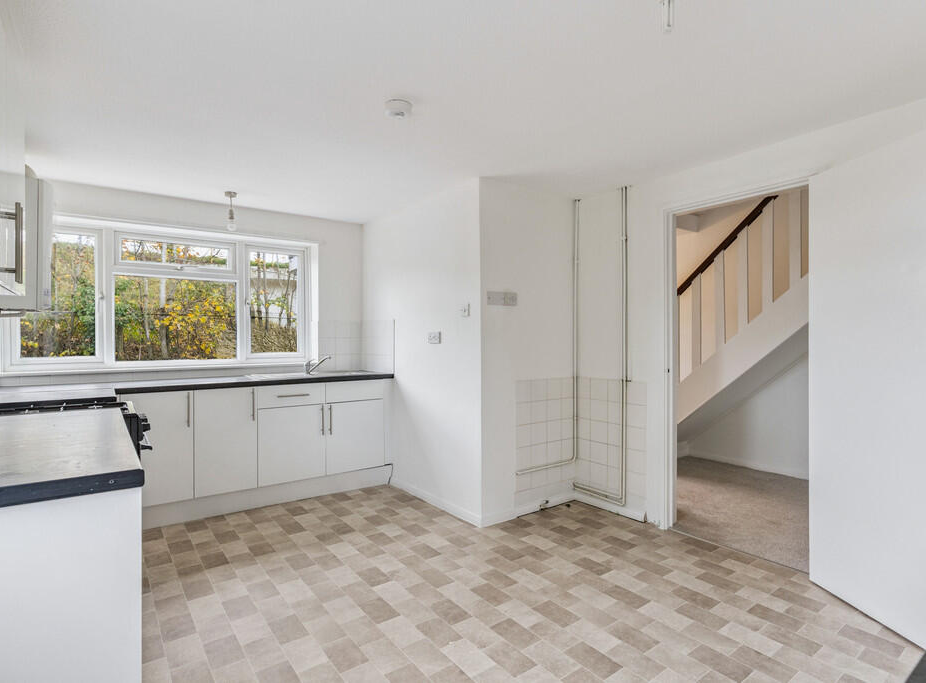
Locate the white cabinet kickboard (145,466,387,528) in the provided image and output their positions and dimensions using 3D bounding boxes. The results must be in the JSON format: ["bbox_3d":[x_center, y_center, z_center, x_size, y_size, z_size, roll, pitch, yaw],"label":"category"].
[{"bbox_3d":[-1.373,1.127,3.594,1.842,0.157,0.018,0,0,-36],"label":"white cabinet kickboard"}]

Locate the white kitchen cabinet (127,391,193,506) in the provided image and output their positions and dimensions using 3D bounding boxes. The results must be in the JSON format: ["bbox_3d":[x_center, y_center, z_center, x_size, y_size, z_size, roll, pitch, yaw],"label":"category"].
[{"bbox_3d":[-2.125,0.683,3.341,0.399,0.721,0.580,0,0,-36],"label":"white kitchen cabinet"}]

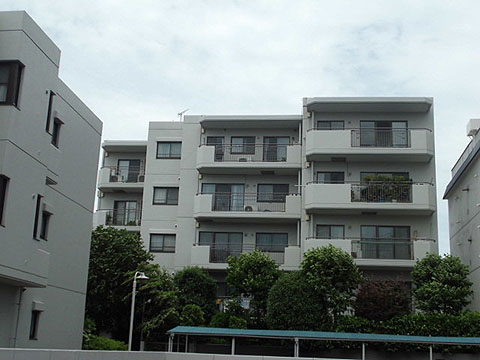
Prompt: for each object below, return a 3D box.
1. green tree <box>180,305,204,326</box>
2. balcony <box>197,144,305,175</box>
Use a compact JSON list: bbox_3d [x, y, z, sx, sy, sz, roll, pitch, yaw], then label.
[{"bbox_3d":[-1.877,5.371,27.391,0.960,0.892,0.912,1,-14,6],"label":"green tree"},{"bbox_3d":[0.551,-1.139,39.169,5.850,1.410,1.400,1,-14,6],"label":"balcony"}]

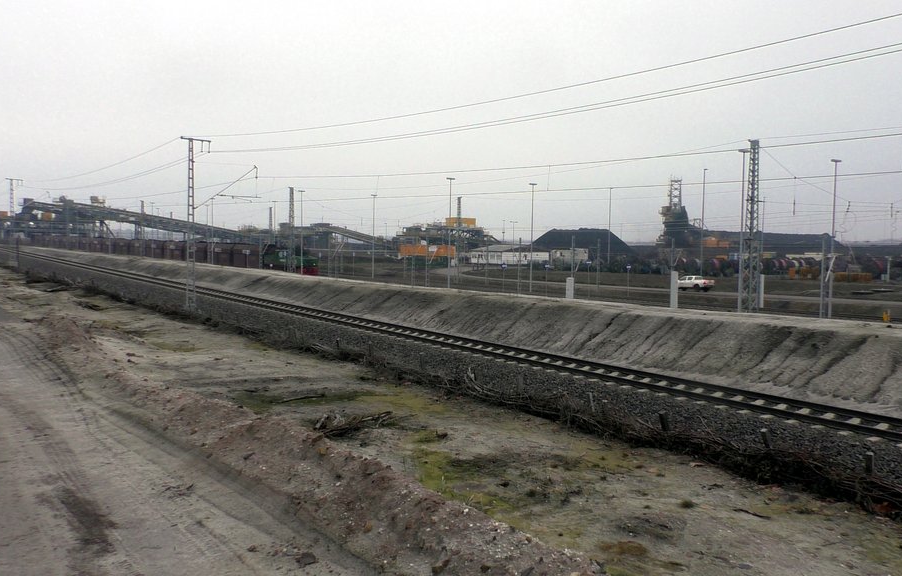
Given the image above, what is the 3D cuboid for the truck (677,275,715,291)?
[{"bbox_3d":[28.051,-0.452,94.500,1.820,1.780,5.200,-1,4,-35],"label":"truck"}]

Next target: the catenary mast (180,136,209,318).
[{"bbox_3d":[-14.919,-3.735,47.774,1.650,10.100,0.450,-2,4,-35],"label":"catenary mast"}]

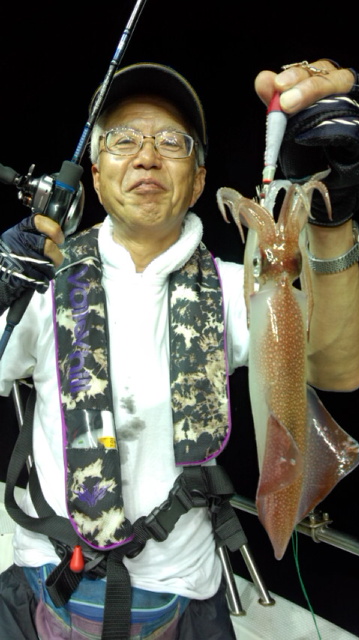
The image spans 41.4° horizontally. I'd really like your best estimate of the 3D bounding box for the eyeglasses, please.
[{"bbox_3d":[-0.048,-0.252,0.757,0.140,0.043,0.140,4,-4,-3],"label":"eyeglasses"}]

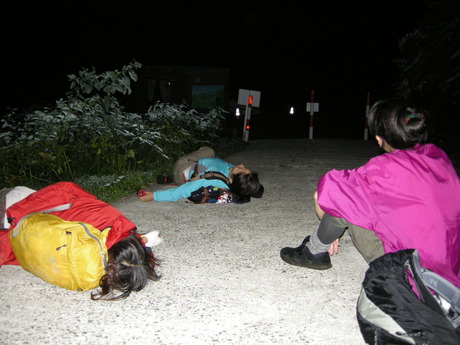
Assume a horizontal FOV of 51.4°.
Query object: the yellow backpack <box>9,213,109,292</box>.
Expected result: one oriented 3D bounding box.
[{"bbox_3d":[-0.762,0.350,2.150,0.450,0.310,0.220,9,-20,32],"label":"yellow backpack"}]

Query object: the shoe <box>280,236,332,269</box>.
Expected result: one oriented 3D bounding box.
[{"bbox_3d":[0.381,0.406,2.380,0.260,0.130,0.100,5,11,15],"label":"shoe"}]

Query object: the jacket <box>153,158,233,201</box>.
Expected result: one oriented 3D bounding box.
[{"bbox_3d":[-0.266,0.056,3.800,0.520,0.290,0.720,7,11,25],"label":"jacket"}]

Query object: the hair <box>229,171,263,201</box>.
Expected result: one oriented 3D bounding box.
[{"bbox_3d":[0.132,0.112,3.700,0.240,0.220,0.190,20,17,24],"label":"hair"}]

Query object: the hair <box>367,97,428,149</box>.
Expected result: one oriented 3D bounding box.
[{"bbox_3d":[0.722,-0.201,2.050,0.250,0.225,0.190,4,9,44],"label":"hair"}]

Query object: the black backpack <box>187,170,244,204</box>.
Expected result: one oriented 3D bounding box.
[{"bbox_3d":[-0.122,0.110,3.760,0.460,0.210,0.310,7,11,23],"label":"black backpack"}]

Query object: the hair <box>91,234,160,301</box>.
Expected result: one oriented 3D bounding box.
[{"bbox_3d":[-0.450,0.404,2.080,0.250,0.210,0.240,6,6,-41],"label":"hair"}]

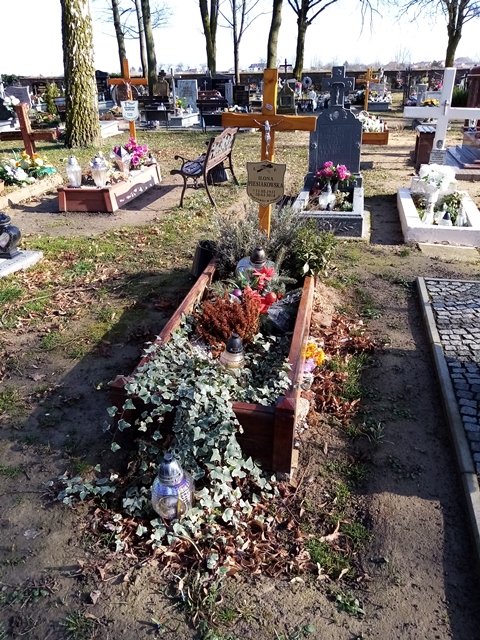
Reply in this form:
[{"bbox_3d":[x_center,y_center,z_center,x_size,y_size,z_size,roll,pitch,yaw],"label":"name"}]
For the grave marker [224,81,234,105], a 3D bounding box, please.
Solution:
[{"bbox_3d":[-0.334,-7.268,15.495,0.280,0.670,0.110,5,28,12],"label":"grave marker"}]

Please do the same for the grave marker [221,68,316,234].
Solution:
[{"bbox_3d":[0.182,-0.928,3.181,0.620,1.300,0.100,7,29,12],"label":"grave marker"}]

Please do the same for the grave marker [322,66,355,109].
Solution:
[{"bbox_3d":[1.185,-2.804,5.784,0.400,0.430,0.100,5,28,12],"label":"grave marker"}]

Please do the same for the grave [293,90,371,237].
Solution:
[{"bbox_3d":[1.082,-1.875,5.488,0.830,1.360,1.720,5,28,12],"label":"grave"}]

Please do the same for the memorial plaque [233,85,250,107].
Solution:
[{"bbox_3d":[0.062,-7.267,15.609,0.540,0.620,0.100,5,28,12],"label":"memorial plaque"}]

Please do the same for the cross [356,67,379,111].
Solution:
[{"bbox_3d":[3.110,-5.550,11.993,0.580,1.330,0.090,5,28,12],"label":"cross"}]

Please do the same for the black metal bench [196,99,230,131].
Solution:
[{"bbox_3d":[-0.751,-5.777,13.622,0.920,0.820,0.500,5,28,12],"label":"black metal bench"}]

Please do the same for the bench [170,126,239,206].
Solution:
[{"bbox_3d":[-0.461,-2.179,6.707,0.600,0.820,1.320,5,28,12],"label":"bench"}]

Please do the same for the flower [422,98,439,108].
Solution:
[{"bbox_3d":[5.776,-6.525,14.529,0.500,0.290,0.330,5,28,12],"label":"flower"}]

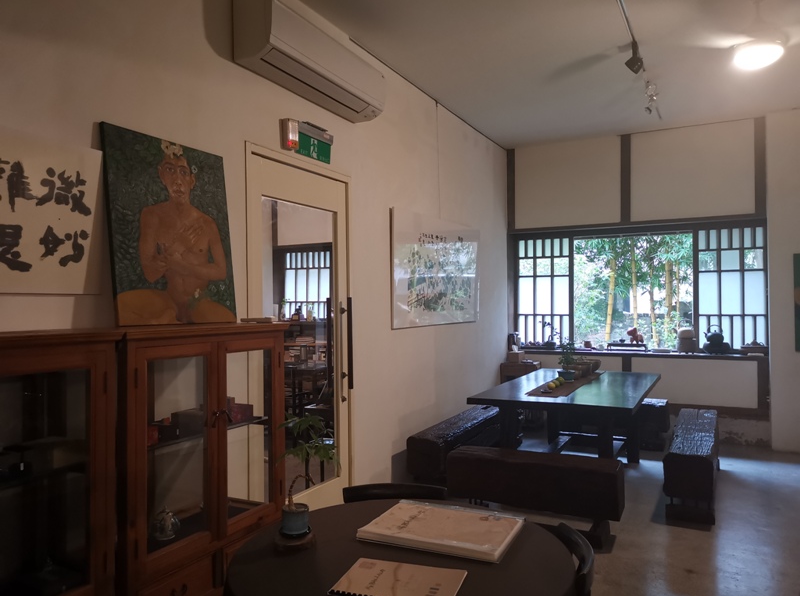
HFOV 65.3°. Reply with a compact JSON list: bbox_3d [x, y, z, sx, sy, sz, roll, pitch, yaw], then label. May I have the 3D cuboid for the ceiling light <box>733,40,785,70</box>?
[{"bbox_3d":[1.867,-1.260,3.250,0.235,0.065,0.235,-1,-1,27],"label":"ceiling light"}]

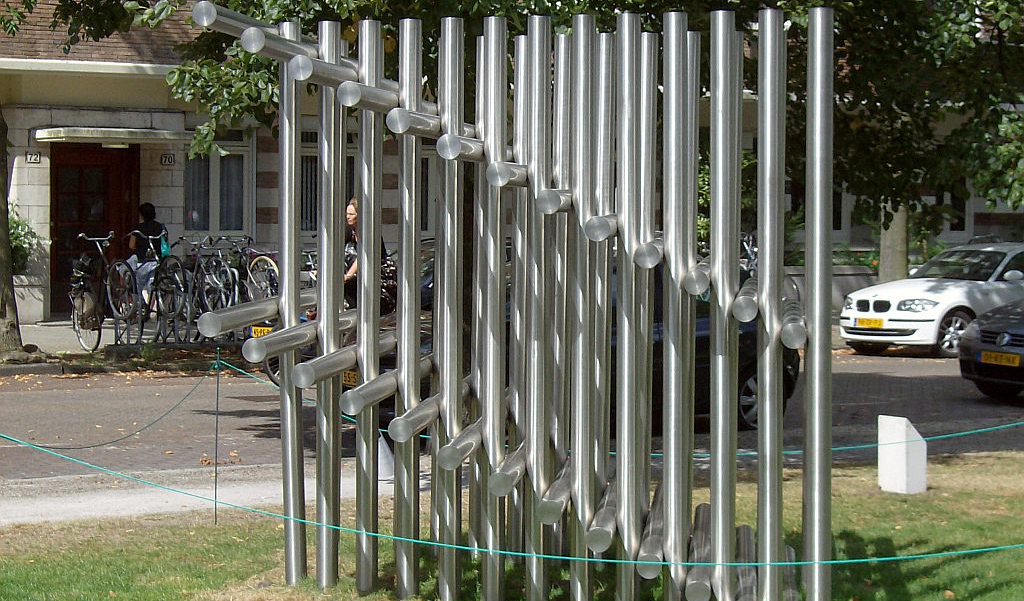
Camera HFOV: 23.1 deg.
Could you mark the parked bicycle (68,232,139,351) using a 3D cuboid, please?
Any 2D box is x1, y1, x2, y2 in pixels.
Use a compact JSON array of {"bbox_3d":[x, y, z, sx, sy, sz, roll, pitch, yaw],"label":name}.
[{"bbox_3d":[-4.954,-0.129,30.447,0.560,1.150,1.780,1,16,13],"label":"parked bicycle"}]

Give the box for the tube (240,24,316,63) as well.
[{"bbox_3d":[-0.928,-1.108,11.343,0.102,0.102,2.500,0,3,5],"label":"tube"}]

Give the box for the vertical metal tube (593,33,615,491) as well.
[{"bbox_3d":[0.416,0.008,11.800,0.102,2.530,0.102,1,2,5],"label":"vertical metal tube"}]

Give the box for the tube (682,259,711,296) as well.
[{"bbox_3d":[0.852,-0.135,11.196,0.100,0.100,2.500,0,3,5],"label":"tube"}]

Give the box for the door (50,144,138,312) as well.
[{"bbox_3d":[-5.777,-0.988,34.630,1.296,2.413,0.120,-1,3,-32],"label":"door"}]

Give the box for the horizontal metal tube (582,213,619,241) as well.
[{"bbox_3d":[0.465,-0.349,11.343,0.102,0.102,2.500,0,3,5],"label":"horizontal metal tube"}]

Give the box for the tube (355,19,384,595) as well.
[{"bbox_3d":[-0.631,0.038,11.040,0.102,2.530,0.102,0,2,5],"label":"tube"}]

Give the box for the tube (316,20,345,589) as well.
[{"bbox_3d":[-0.846,0.023,11.696,0.102,2.665,0.102,1,3,5],"label":"tube"}]

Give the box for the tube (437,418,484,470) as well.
[{"bbox_3d":[-0.135,0.661,12.971,0.114,0.114,2.915,1,3,6],"label":"tube"}]

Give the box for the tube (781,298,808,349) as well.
[{"bbox_3d":[1.248,0.084,11.343,0.102,0.102,2.500,0,3,5],"label":"tube"}]

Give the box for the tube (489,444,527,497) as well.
[{"bbox_3d":[0.074,0.675,11.312,0.100,0.100,2.500,0,3,5],"label":"tube"}]

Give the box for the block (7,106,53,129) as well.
[{"bbox_3d":[-6.579,-2.470,34.063,0.656,0.297,0.250,-1,3,-32],"label":"block"}]

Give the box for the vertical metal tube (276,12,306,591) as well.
[{"bbox_3d":[-1.127,0.028,12.935,0.114,2.922,0.114,0,3,0],"label":"vertical metal tube"}]

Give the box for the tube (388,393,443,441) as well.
[{"bbox_3d":[-0.330,0.457,11.338,0.100,0.100,2.500,0,3,5],"label":"tube"}]

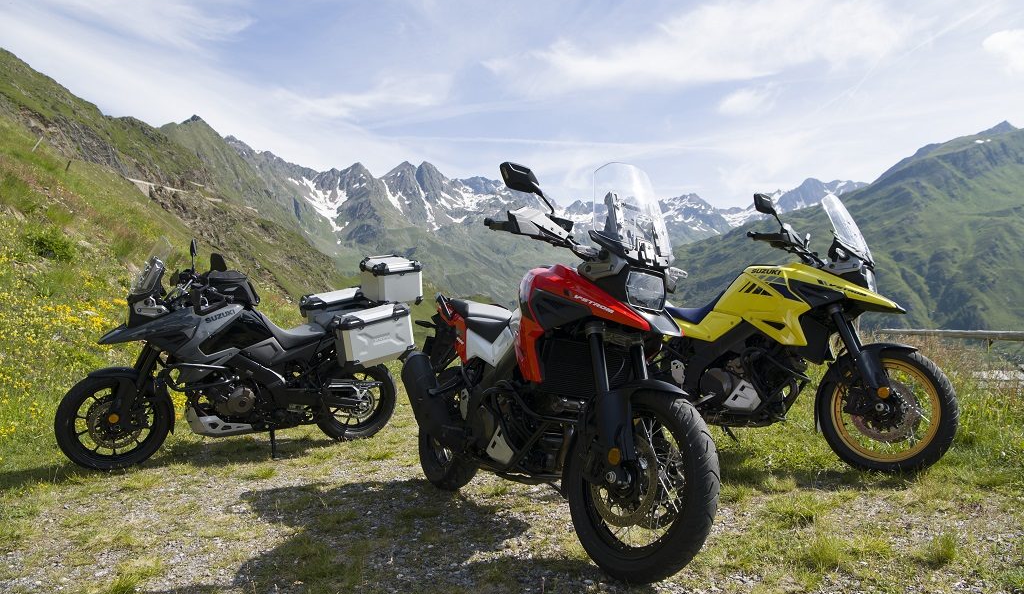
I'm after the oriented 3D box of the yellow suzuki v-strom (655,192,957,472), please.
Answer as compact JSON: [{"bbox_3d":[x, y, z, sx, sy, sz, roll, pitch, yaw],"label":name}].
[{"bbox_3d":[1.315,0.173,4.478,2.275,1.521,0.930,-2,-14,41],"label":"yellow suzuki v-strom"}]

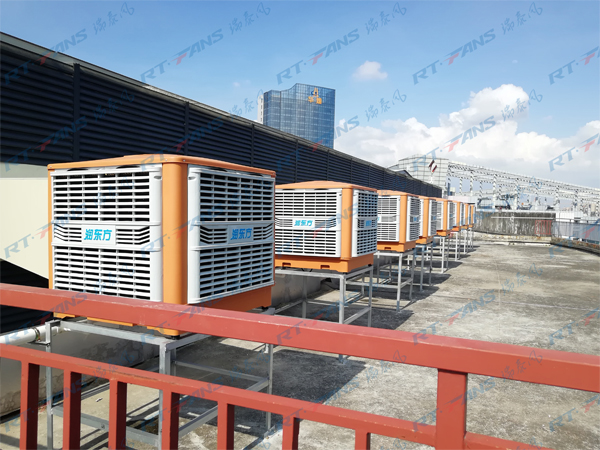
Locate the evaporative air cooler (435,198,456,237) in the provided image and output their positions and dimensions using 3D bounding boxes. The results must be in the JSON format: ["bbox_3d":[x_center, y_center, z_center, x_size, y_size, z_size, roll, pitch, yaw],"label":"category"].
[{"bbox_3d":[3.565,-0.223,12.753,1.060,1.010,1.060,1,2,25],"label":"evaporative air cooler"}]

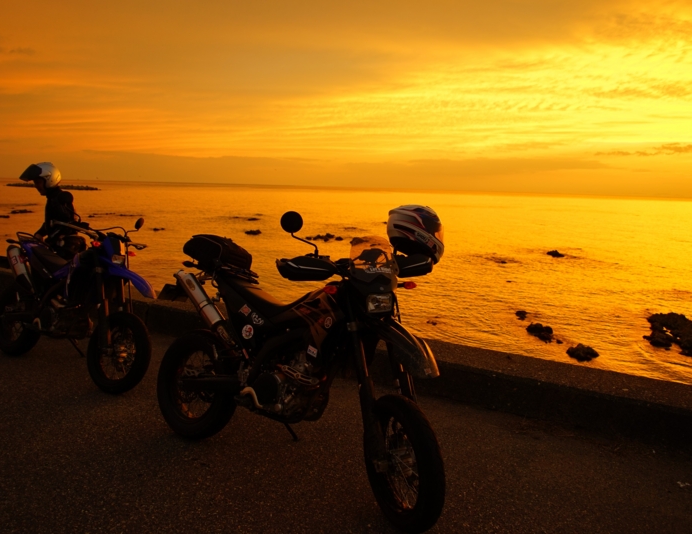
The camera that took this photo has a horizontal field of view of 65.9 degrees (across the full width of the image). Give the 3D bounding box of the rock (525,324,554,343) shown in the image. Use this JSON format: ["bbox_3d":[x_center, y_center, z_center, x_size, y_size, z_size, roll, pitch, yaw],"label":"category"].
[{"bbox_3d":[5.757,1.921,15.719,0.813,0.470,0.650,5,9,21],"label":"rock"}]

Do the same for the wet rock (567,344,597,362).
[{"bbox_3d":[6.222,2.257,13.982,0.825,0.347,0.619,6,9,25],"label":"wet rock"}]

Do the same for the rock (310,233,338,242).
[{"bbox_3d":[-1.763,-2.330,42.021,2.018,0.662,1.513,1,9,-2],"label":"rock"}]

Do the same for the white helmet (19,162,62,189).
[{"bbox_3d":[-2.949,-0.878,5.150,0.360,0.270,0.255,-21,17,-21],"label":"white helmet"}]

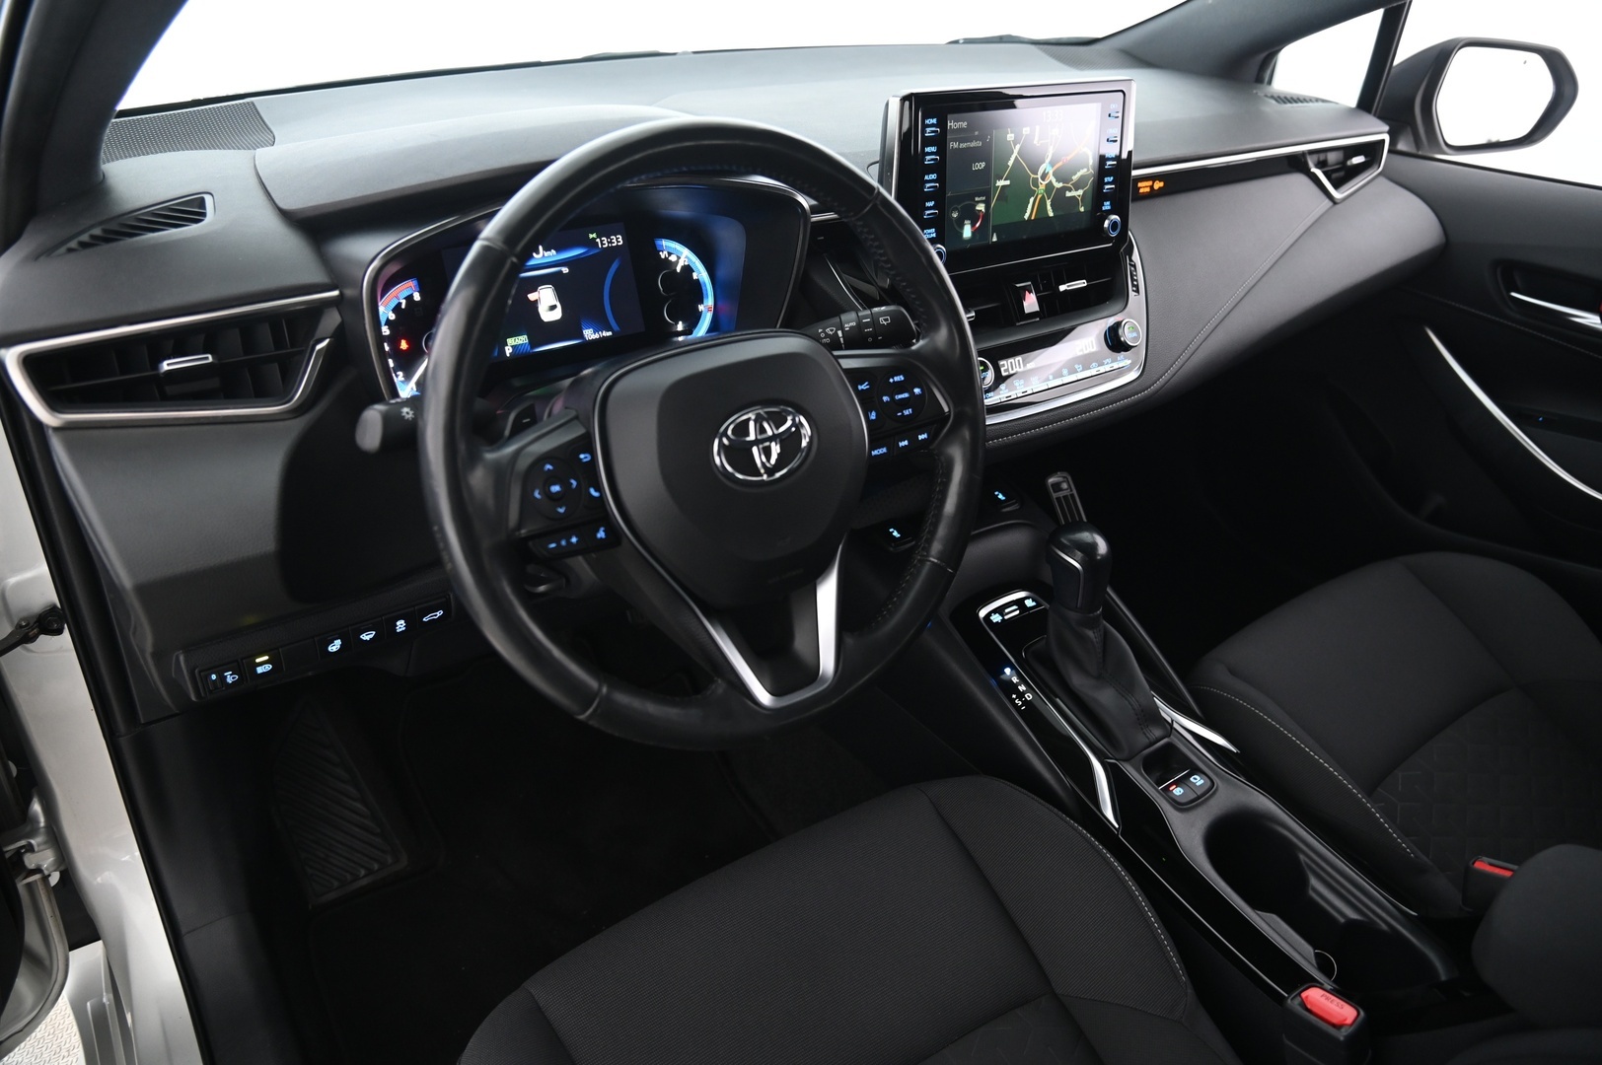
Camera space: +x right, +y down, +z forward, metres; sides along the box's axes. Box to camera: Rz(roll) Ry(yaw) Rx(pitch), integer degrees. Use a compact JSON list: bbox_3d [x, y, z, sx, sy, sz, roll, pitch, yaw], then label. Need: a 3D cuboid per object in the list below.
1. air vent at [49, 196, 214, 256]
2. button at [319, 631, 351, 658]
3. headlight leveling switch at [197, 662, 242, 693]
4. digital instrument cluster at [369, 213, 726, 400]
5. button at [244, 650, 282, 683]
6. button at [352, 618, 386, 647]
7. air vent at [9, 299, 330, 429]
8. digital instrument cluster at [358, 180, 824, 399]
[{"bbox_3d":[-0.418,-0.190,0.674,0.036,0.016,0.110,31,40,25],"label":"air vent"},{"bbox_3d":[-0.368,0.087,0.844,0.025,0.021,0.012,-18,34,-30],"label":"button"},{"bbox_3d":[-0.435,0.108,0.803,0.028,0.021,0.012,-18,34,-30],"label":"headlight leveling switch"},{"bbox_3d":[-0.192,-0.186,0.834,0.303,0.118,0.030,-18,19,-30],"label":"digital instrument cluster"},{"bbox_3d":[-0.411,0.101,0.818,0.025,0.021,0.012,-18,34,-30],"label":"button"},{"bbox_3d":[-0.347,0.080,0.857,0.026,0.021,0.012,-18,34,-30],"label":"button"},{"bbox_3d":[-0.369,-0.102,0.652,0.183,0.068,0.050,-18,29,-30],"label":"air vent"},{"bbox_3d":[-0.159,-0.186,0.806,0.338,0.138,0.100,-18,22,-30],"label":"digital instrument cluster"}]

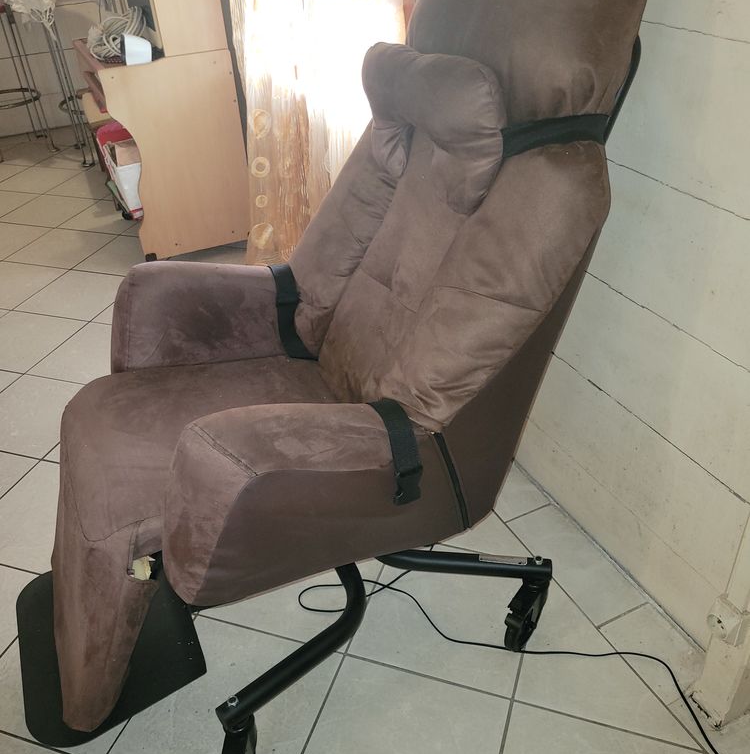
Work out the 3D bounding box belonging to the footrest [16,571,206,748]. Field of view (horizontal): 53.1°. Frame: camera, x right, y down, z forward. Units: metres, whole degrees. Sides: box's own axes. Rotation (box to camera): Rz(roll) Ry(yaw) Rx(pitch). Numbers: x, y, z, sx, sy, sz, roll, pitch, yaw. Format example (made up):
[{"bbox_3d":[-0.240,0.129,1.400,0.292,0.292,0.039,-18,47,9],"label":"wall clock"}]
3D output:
[{"bbox_3d":[-0.512,0.487,1.423,0.310,0.035,0.410,-17,37,-19],"label":"footrest"}]

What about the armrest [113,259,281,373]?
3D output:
[{"bbox_3d":[-0.325,-0.123,1.524,0.415,0.235,0.150,-5,32,-26],"label":"armrest"}]

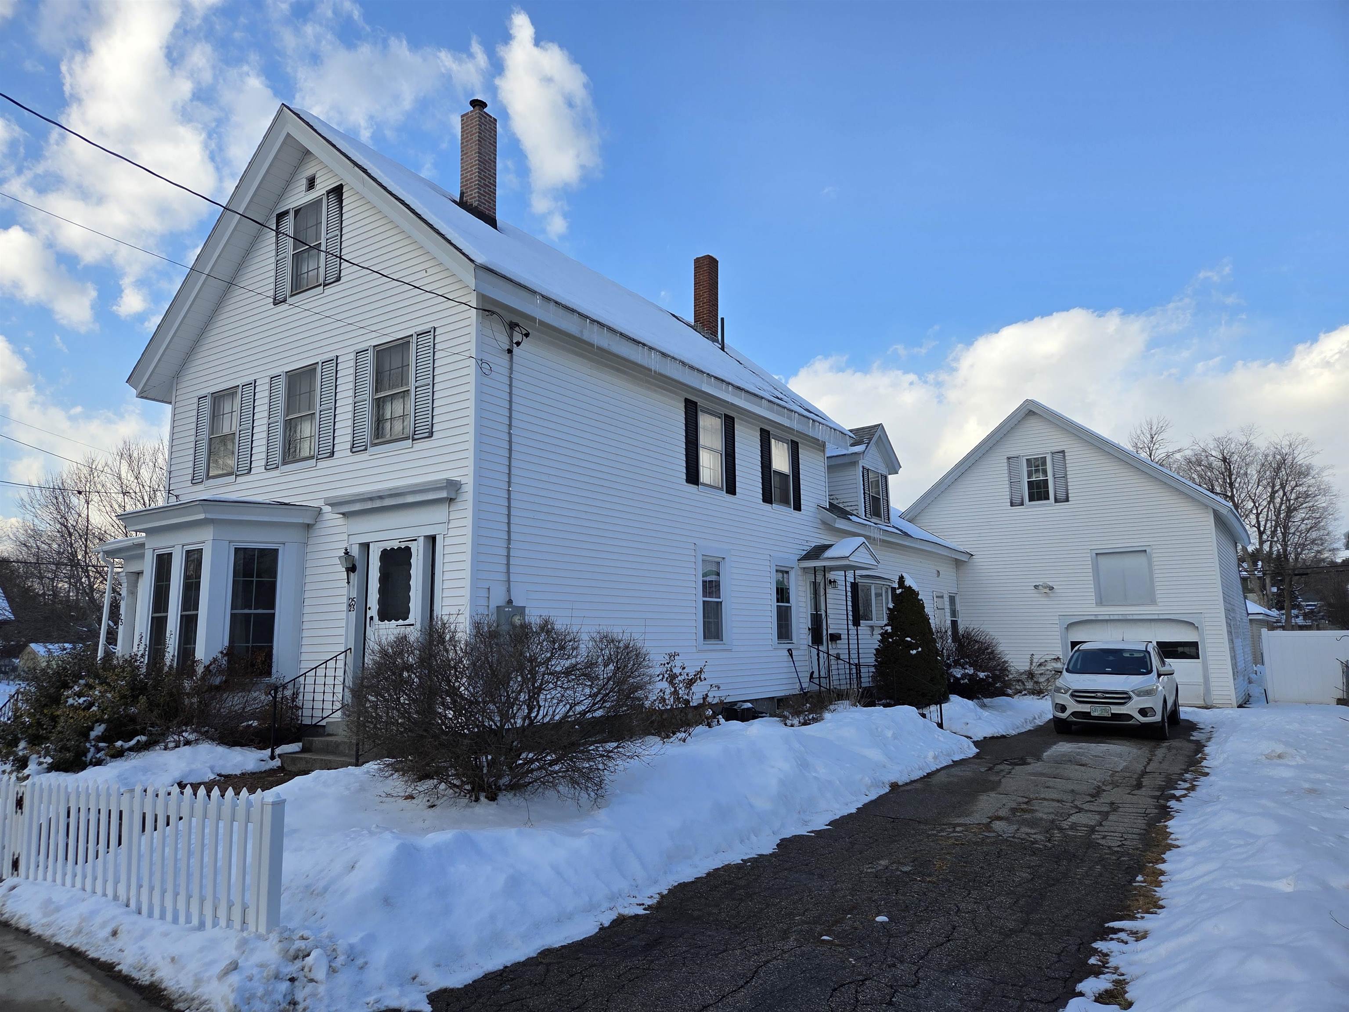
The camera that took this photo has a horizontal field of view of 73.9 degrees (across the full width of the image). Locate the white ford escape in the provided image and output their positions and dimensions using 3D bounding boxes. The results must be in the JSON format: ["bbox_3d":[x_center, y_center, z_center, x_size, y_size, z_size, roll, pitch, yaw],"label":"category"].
[{"bbox_3d":[8.541,3.446,17.323,1.920,1.680,4.520,-6,-10,32],"label":"white ford escape"}]

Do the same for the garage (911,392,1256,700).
[{"bbox_3d":[12.554,1.676,28.038,8.900,8.200,9.800,-7,-10,34],"label":"garage"}]

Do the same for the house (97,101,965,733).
[{"bbox_3d":[-0.910,-0.803,20.030,9.200,10.400,19.400,-6,-10,33],"label":"house"}]

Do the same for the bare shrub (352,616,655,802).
[{"bbox_3d":[-1.565,1.730,7.735,2.450,1.500,2.200,1,-9,-11],"label":"bare shrub"}]

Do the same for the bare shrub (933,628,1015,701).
[{"bbox_3d":[7.388,3.882,22.334,2.100,1.800,2.000,-6,-10,33],"label":"bare shrub"}]

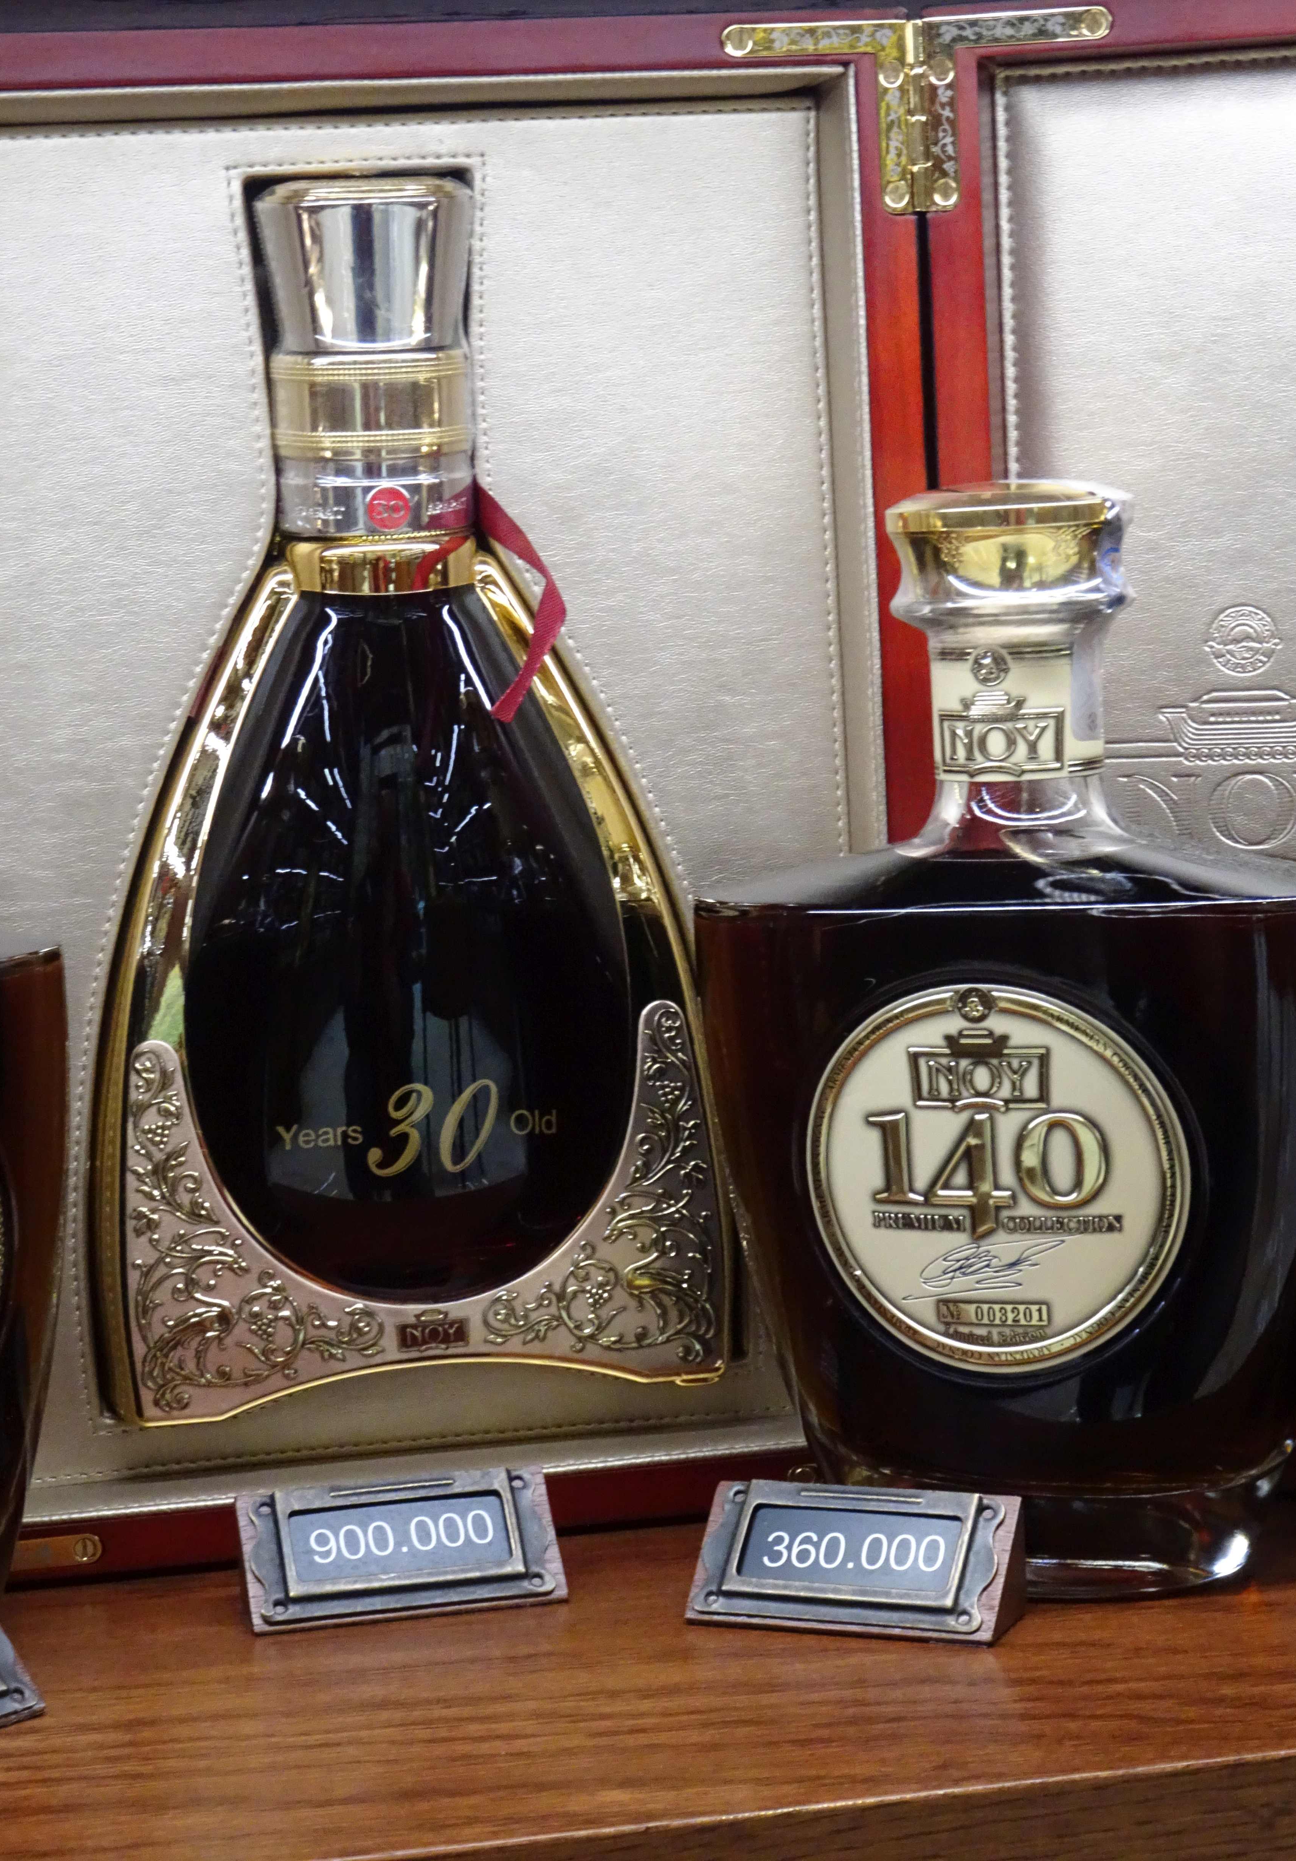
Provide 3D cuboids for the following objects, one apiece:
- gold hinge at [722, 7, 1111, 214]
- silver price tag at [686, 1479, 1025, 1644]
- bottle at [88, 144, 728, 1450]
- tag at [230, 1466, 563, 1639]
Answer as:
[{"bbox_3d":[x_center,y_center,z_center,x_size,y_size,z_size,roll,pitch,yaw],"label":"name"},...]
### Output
[{"bbox_3d":[0.065,-0.197,0.882,0.093,0.047,0.011,-3,7,-1],"label":"gold hinge"},{"bbox_3d":[0.046,0.144,0.832,0.073,0.028,0.029,0,8,22],"label":"silver price tag"},{"bbox_3d":[-0.065,-0.035,0.905,0.154,0.298,0.068,-4,7,-11],"label":"bottle"},{"bbox_3d":[-0.058,0.145,0.858,0.073,0.028,0.029,-4,7,-11],"label":"tag"}]

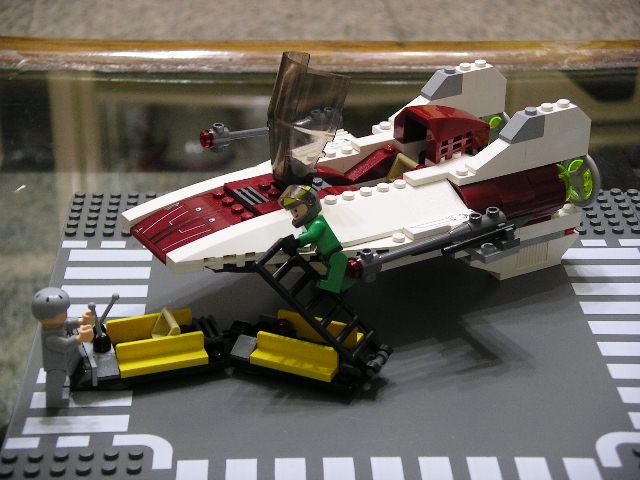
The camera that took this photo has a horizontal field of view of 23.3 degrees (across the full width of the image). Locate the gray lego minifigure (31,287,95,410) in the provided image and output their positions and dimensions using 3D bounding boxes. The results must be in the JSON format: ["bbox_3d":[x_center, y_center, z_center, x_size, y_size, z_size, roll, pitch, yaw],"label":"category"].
[{"bbox_3d":[-0.087,0.036,0.535,0.021,0.042,0.022,0,27,-2],"label":"gray lego minifigure"}]

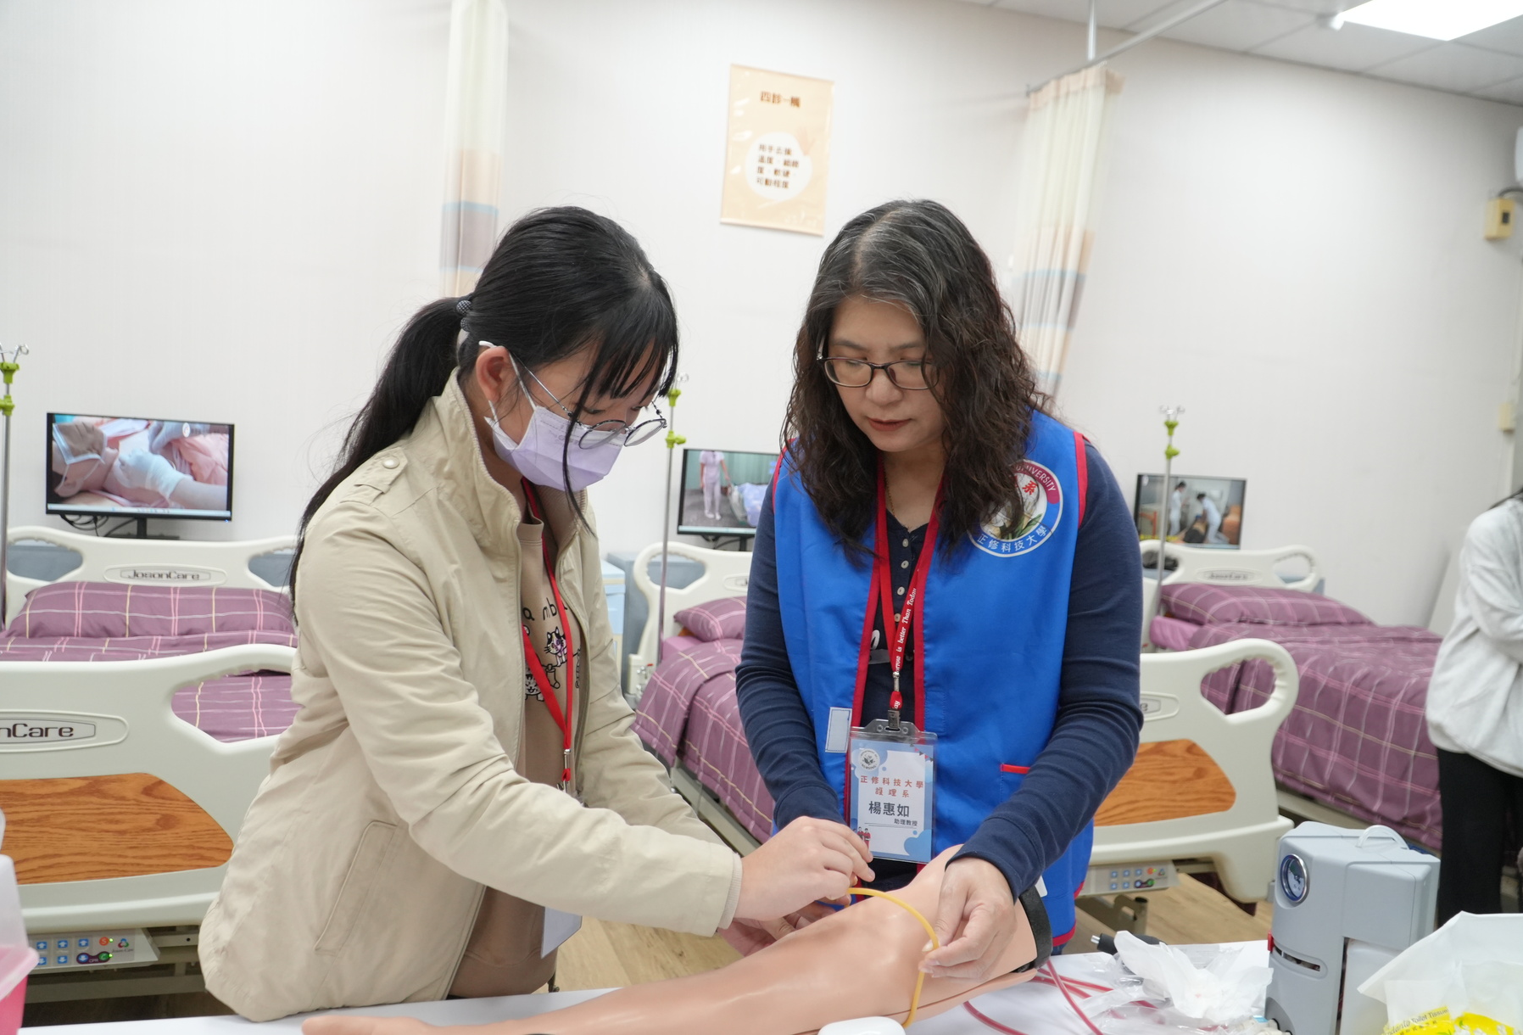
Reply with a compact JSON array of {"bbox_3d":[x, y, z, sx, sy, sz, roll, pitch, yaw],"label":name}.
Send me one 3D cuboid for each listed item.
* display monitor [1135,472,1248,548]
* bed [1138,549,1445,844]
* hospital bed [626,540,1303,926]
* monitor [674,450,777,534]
[{"bbox_3d":[1.817,-0.007,4.975,0.541,0.330,0.070,2,4,-17],"label":"display monitor"},{"bbox_3d":[2.176,0.676,3.860,0.985,1.004,2.030,2,4,-19],"label":"bed"},{"bbox_3d":[0.333,0.634,3.237,0.985,0.943,2.030,2,4,-21],"label":"hospital bed"},{"bbox_3d":[-0.044,-0.080,4.402,0.541,0.330,0.070,2,4,-16],"label":"monitor"}]

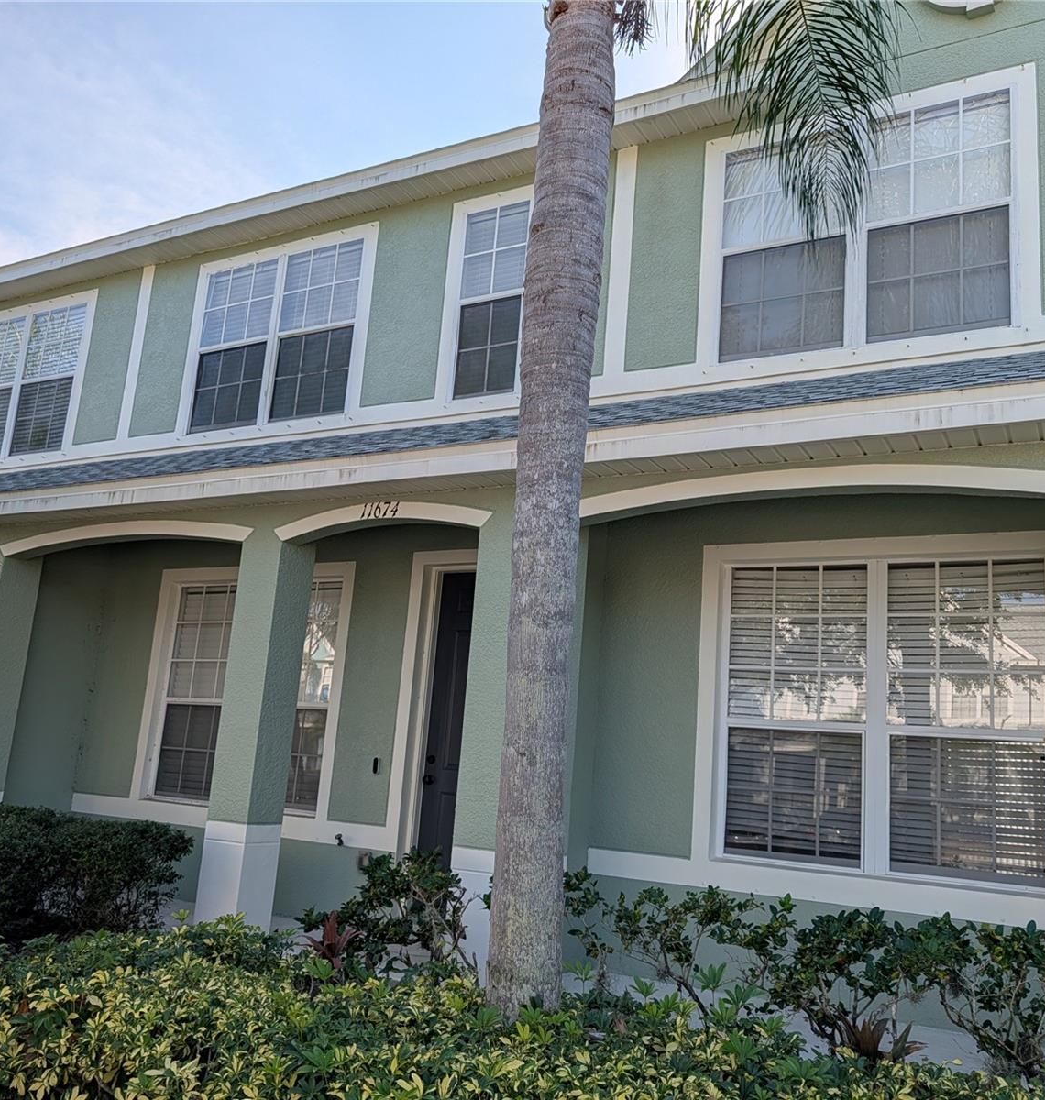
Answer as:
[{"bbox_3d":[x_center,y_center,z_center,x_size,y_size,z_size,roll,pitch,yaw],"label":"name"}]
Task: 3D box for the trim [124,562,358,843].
[{"bbox_3d":[-2.266,1.153,8.120,2.097,2.088,0.100,-3,-15,29],"label":"trim"}]

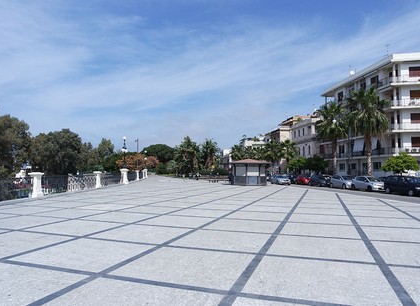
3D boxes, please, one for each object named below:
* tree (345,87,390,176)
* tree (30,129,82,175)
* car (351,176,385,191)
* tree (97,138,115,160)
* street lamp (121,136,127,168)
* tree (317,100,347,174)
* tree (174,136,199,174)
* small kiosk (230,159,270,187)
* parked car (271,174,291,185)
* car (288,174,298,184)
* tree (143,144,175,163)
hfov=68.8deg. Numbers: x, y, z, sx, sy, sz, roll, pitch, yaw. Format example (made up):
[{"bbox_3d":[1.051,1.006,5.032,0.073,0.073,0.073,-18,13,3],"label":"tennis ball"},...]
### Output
[{"bbox_3d":[18.821,-1.918,36.410,5.100,12.140,5.100,1,-3,-7],"label":"tree"},{"bbox_3d":[-22.461,0.807,45.094,7.600,8.880,7.600,1,-3,-7],"label":"tree"},{"bbox_3d":[16.048,3.080,30.662,1.700,1.470,4.100,1,-3,-7],"label":"car"},{"bbox_3d":[-26.236,1.893,77.307,4.800,10.400,4.800,0,-3,0],"label":"tree"},{"bbox_3d":[-10.653,-0.062,38.432,0.750,4.000,0.750,0,-3,0],"label":"street lamp"},{"bbox_3d":[16.485,-1.261,41.322,4.400,10.900,4.400,0,-3,0],"label":"tree"},{"bbox_3d":[-6.162,1.066,80.313,6.300,10.600,6.300,0,-3,0],"label":"tree"},{"bbox_3d":[4.862,2.319,37.092,4.900,3.100,4.900,1,-3,-6],"label":"small kiosk"},{"bbox_3d":[10.354,3.778,45.043,1.770,1.460,4.300,0,-3,-3],"label":"parked car"},{"bbox_3d":[13.331,4.031,49.244,1.770,1.480,4.200,0,-3,-3],"label":"car"},{"bbox_3d":[-18.462,2.582,110.325,12.000,11.000,12.000,0,-3,0],"label":"tree"}]

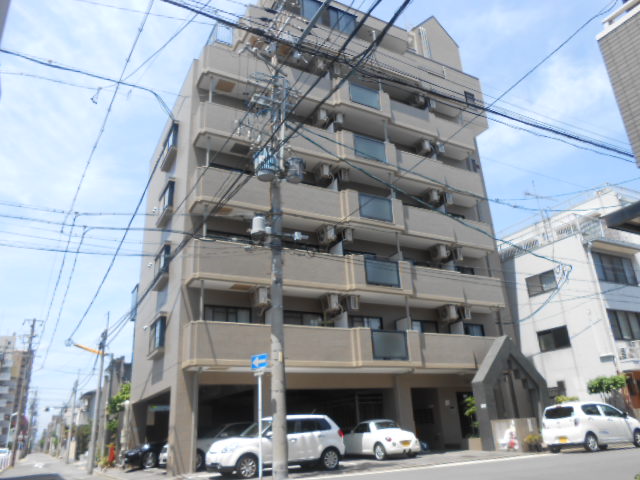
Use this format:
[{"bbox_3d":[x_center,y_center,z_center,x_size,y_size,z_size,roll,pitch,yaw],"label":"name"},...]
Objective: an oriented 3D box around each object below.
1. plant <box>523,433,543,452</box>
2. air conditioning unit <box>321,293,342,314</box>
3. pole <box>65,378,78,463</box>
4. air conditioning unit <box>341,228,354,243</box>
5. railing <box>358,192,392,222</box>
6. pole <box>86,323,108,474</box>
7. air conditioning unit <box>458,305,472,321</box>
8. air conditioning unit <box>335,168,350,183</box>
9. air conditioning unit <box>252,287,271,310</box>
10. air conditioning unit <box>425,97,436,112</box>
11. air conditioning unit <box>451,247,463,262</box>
[{"bbox_3d":[7.281,6.928,16.447,0.520,0.600,0.500,7,-23,-24],"label":"plant"},{"bbox_3d":[0.379,2.479,18.620,0.300,0.550,0.780,8,-24,-26],"label":"air conditioning unit"},{"bbox_3d":[-14.505,10.550,28.262,0.260,4.710,0.260,7,-23,-24],"label":"pole"},{"bbox_3d":[1.062,-0.064,20.216,0.300,0.570,0.780,7,-23,-24],"label":"air conditioning unit"},{"bbox_3d":[2.339,-1.317,19.877,1.620,1.060,0.080,8,-24,-26],"label":"railing"},{"bbox_3d":[-9.341,6.574,20.379,0.280,6.120,0.280,8,-24,-26],"label":"pole"},{"bbox_3d":[6.511,3.451,22.037,0.300,0.560,0.780,9,-24,-28],"label":"air conditioning unit"},{"bbox_3d":[0.925,-2.638,20.891,0.320,0.580,0.780,8,-24,-26],"label":"air conditioning unit"},{"bbox_3d":[-2.194,2.154,17.550,0.300,0.570,0.780,7,-23,-24],"label":"air conditioning unit"},{"bbox_3d":[5.863,-7.103,25.975,0.300,0.560,0.780,9,-24,-28],"label":"air conditioning unit"},{"bbox_3d":[6.442,0.804,23.080,0.300,0.560,0.780,9,-24,-28],"label":"air conditioning unit"}]

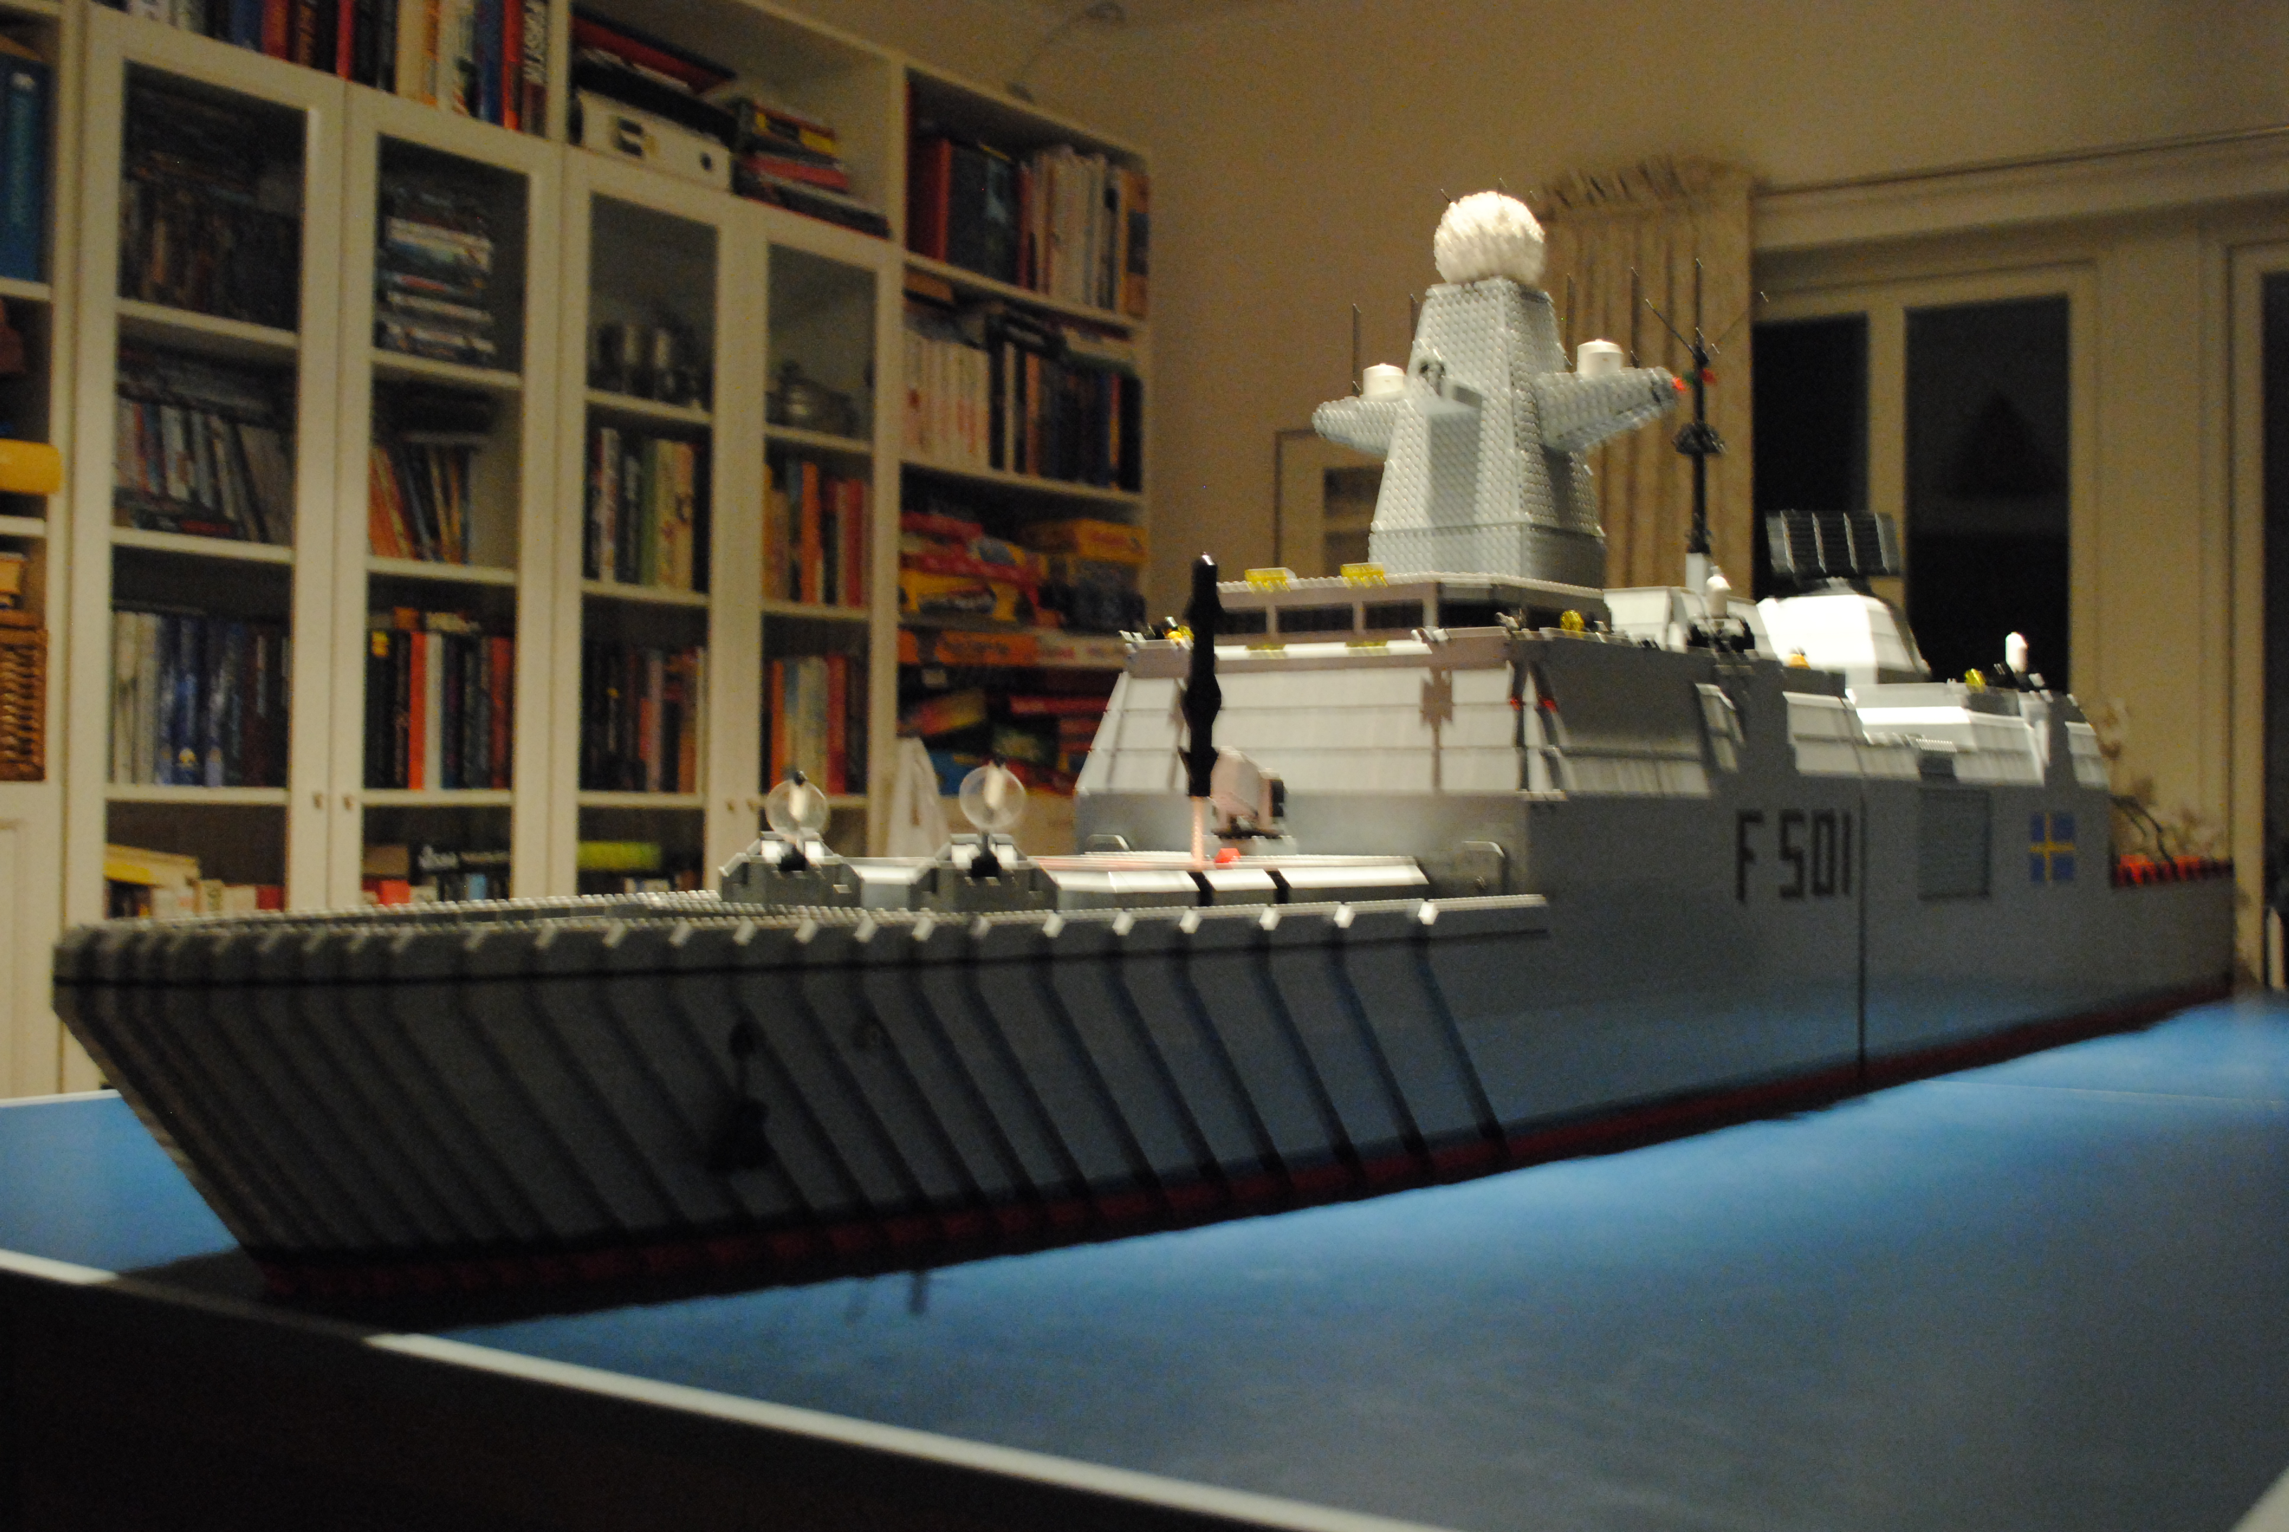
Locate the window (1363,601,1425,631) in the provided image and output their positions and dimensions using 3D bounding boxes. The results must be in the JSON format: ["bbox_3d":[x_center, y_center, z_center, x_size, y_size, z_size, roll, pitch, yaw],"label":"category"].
[{"bbox_3d":[0.171,-0.102,1.700,0.048,0.019,0.009,-1,-2,36],"label":"window"}]

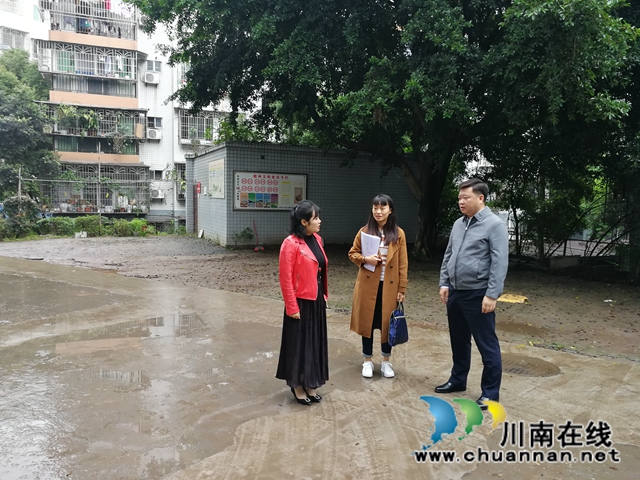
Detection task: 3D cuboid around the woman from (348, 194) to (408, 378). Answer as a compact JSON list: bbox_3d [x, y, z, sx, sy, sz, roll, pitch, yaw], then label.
[{"bbox_3d":[0.541,0.417,4.504,0.530,1.639,0.360,1,4,7],"label":"woman"}]

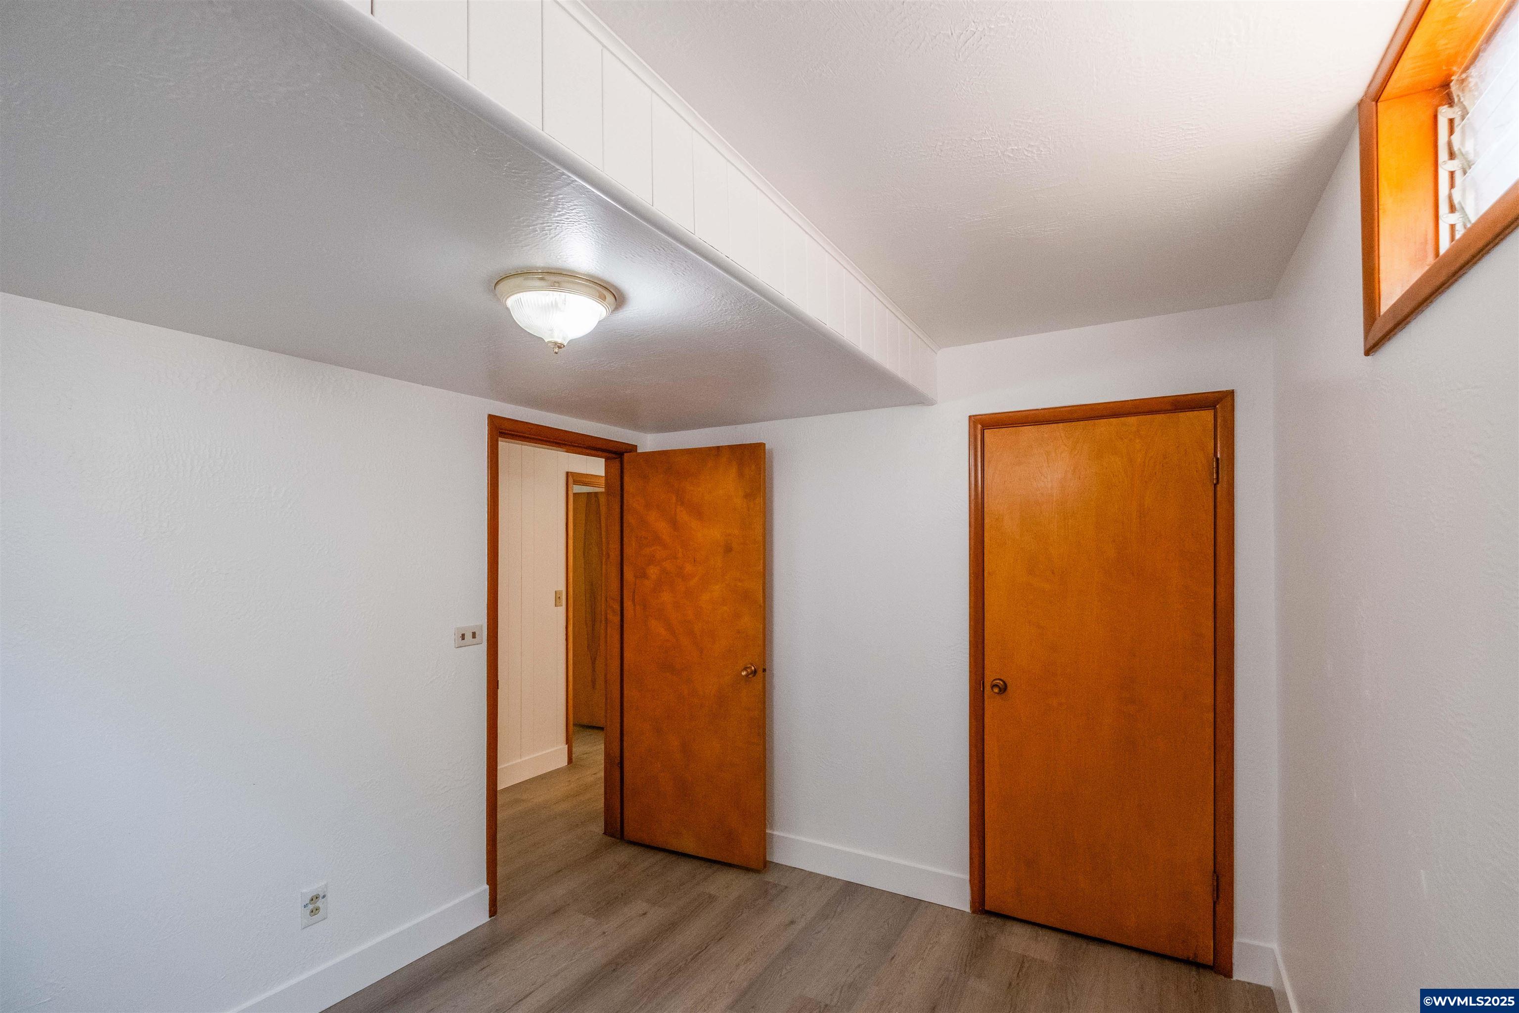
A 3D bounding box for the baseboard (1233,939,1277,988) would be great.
[{"bbox_3d":[1.754,1.620,2.243,0.108,0.143,0.016,-1,-2,27],"label":"baseboard"}]

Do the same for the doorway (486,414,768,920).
[{"bbox_3d":[-0.620,0.680,2.870,0.840,2.100,0.930,-1,-3,33],"label":"doorway"}]

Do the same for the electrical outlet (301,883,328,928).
[{"bbox_3d":[-1.486,1.333,2.113,0.010,0.122,0.077,-1,-3,33],"label":"electrical outlet"}]

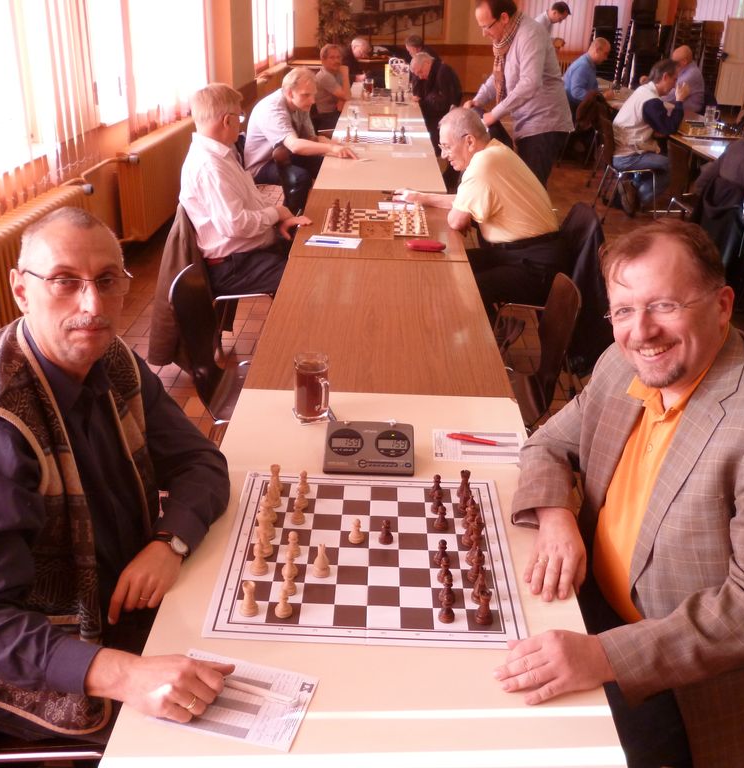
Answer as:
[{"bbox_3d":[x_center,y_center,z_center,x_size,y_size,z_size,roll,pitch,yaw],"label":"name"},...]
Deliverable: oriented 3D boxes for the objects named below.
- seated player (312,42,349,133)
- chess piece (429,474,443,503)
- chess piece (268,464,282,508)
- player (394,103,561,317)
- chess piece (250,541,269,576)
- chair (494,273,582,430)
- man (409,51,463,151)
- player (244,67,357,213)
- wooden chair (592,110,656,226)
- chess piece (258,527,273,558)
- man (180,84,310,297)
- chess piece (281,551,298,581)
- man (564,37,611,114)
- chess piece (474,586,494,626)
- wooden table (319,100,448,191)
[{"bbox_3d":[-0.302,-2.776,8.435,0.680,1.260,0.500,7,25,11],"label":"seated player"},{"bbox_3d":[0.138,0.216,1.754,0.029,0.049,0.029,2,25,0],"label":"chess piece"},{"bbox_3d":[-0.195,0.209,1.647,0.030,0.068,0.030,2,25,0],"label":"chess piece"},{"bbox_3d":[0.521,-0.673,4.011,0.780,1.270,0.680,2,25,0],"label":"player"},{"bbox_3d":[-0.197,0.300,1.453,0.032,0.067,0.032,2,25,0],"label":"chess piece"},{"bbox_3d":[0.440,0.045,2.978,0.530,0.830,0.440,2,25,0],"label":"chair"},{"bbox_3d":[0.638,-2.696,8.390,0.540,1.270,0.550,2,25,0],"label":"man"},{"bbox_3d":[-0.482,-1.349,5.288,0.800,1.250,0.580,4,25,4],"label":"player"},{"bbox_3d":[2.234,-1.835,7.083,0.540,0.840,0.480,0,25,-3],"label":"wooden chair"},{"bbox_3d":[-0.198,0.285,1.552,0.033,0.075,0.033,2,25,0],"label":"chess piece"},{"bbox_3d":[-0.515,-0.685,3.842,0.700,1.310,0.520,2,25,0],"label":"man"},{"bbox_3d":[-0.143,0.315,1.447,0.029,0.047,0.029,2,25,0],"label":"chess piece"},{"bbox_3d":[2.312,-3.077,9.070,0.780,1.325,0.520,1,25,-2],"label":"man"},{"bbox_3d":[0.188,0.367,1.367,0.029,0.056,0.029,2,25,0],"label":"chess piece"},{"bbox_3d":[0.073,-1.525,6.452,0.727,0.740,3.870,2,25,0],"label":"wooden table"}]

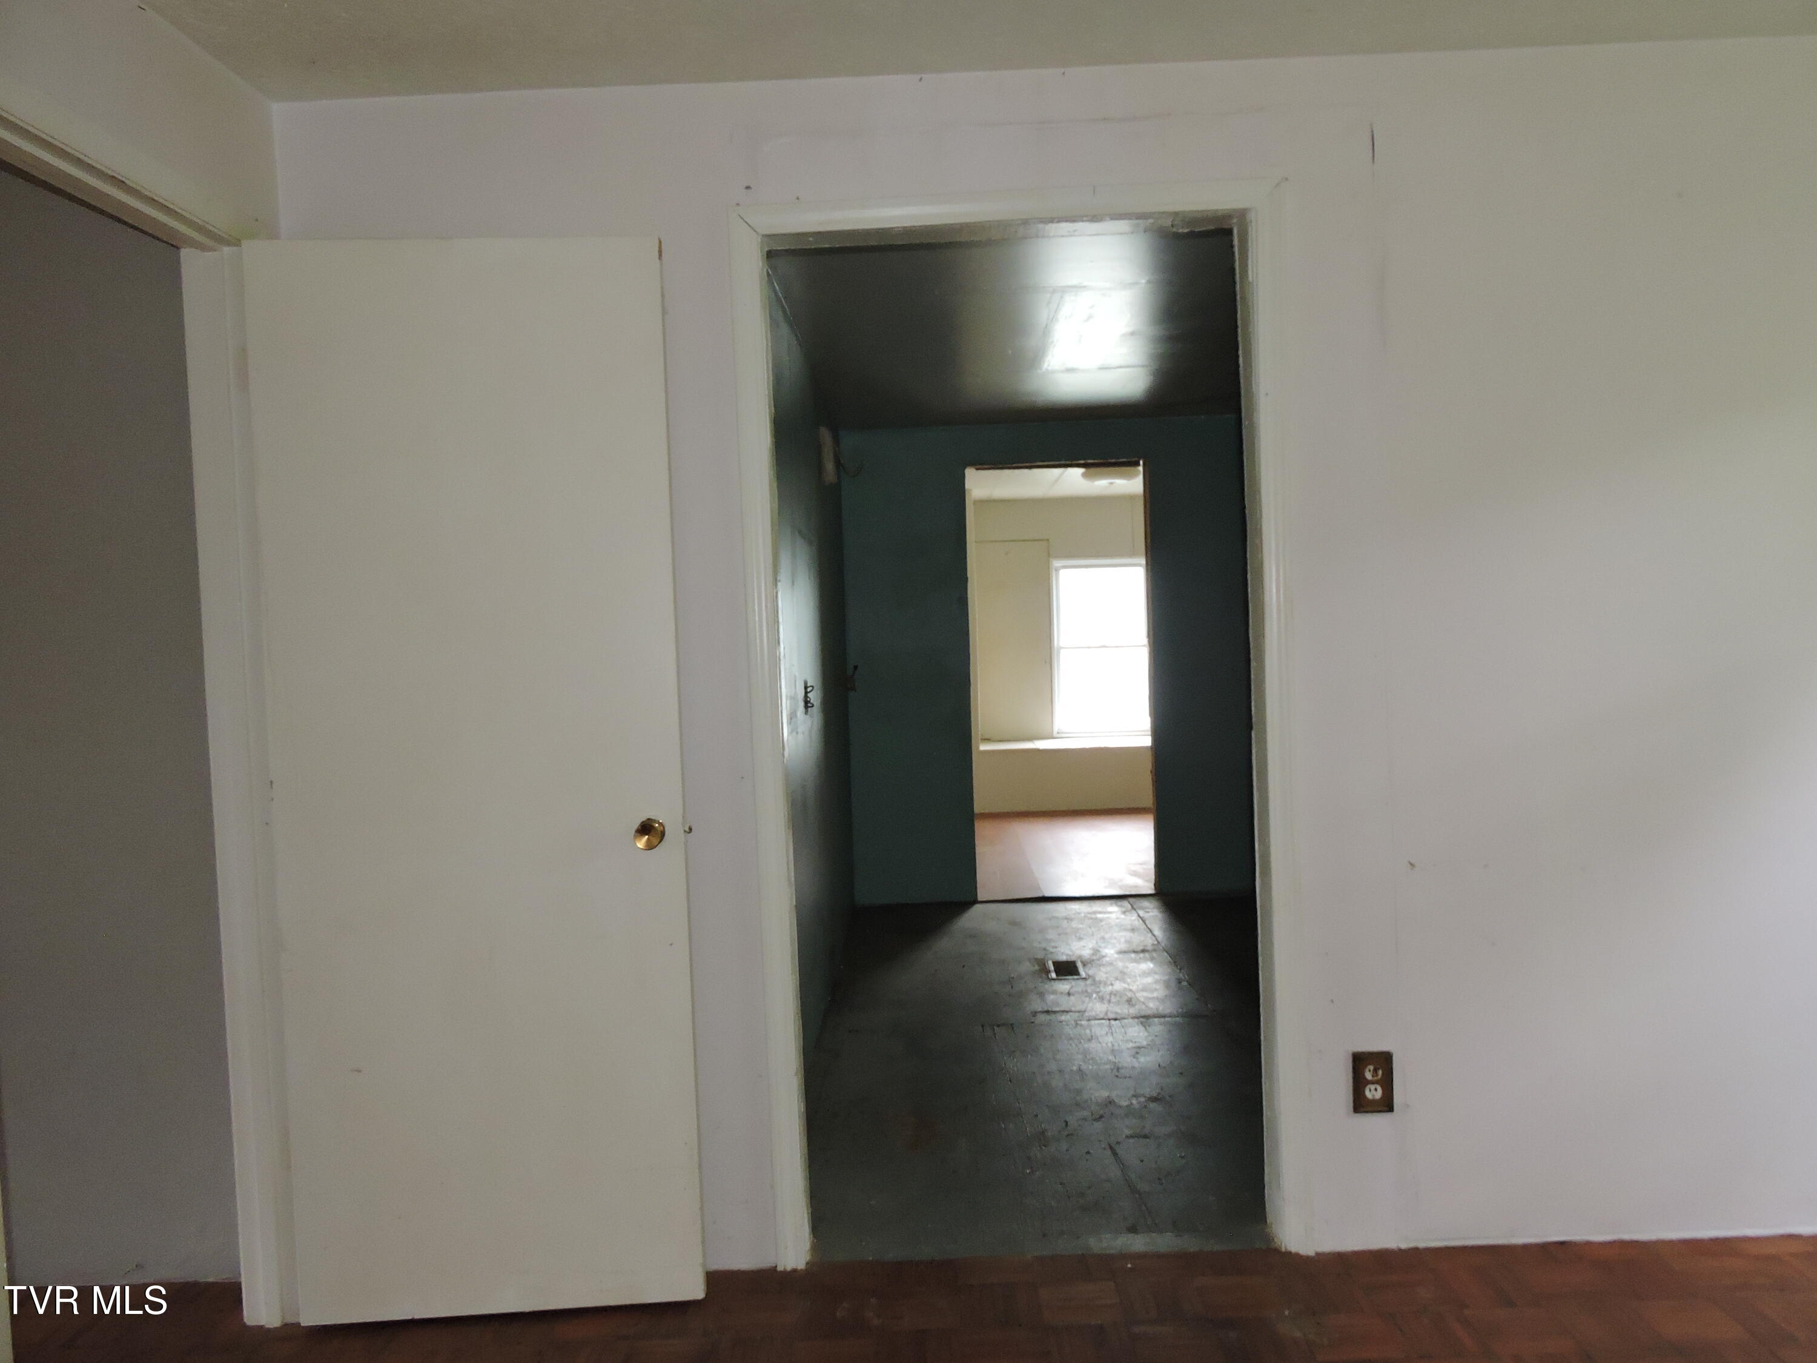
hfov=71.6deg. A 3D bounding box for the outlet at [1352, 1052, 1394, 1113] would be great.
[{"bbox_3d":[0.918,0.792,2.486,0.078,0.119,0.015,-2,2,1],"label":"outlet"}]

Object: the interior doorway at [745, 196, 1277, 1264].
[{"bbox_3d":[0.221,0.116,2.518,1.000,2.065,0.120,-2,2,1],"label":"interior doorway"}]

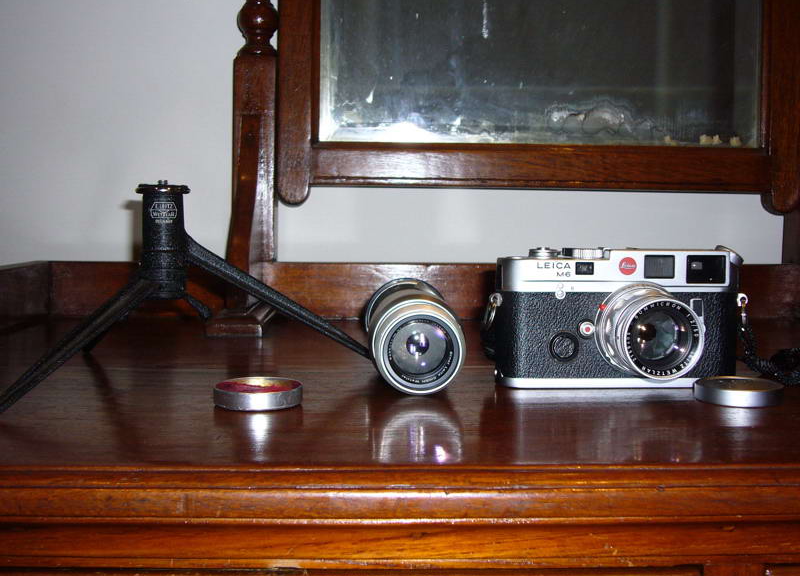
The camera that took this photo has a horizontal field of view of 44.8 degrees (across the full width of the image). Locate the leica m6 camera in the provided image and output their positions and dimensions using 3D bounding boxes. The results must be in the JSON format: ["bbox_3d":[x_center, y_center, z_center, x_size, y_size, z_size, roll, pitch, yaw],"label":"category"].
[{"bbox_3d":[0.126,0.018,0.541,0.141,0.079,0.081,0,4,-1],"label":"leica m6 camera"}]

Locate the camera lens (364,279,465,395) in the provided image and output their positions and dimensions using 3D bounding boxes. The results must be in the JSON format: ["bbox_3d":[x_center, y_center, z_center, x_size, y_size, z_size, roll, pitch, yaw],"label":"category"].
[{"bbox_3d":[0.008,0.027,0.574,0.055,0.055,0.140,0,4,-3],"label":"camera lens"}]

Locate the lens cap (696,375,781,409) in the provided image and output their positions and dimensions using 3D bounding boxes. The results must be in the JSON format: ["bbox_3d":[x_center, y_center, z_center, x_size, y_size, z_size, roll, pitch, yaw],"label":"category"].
[{"bbox_3d":[0.179,0.054,0.514,0.045,0.009,0.045,0,4,0],"label":"lens cap"}]

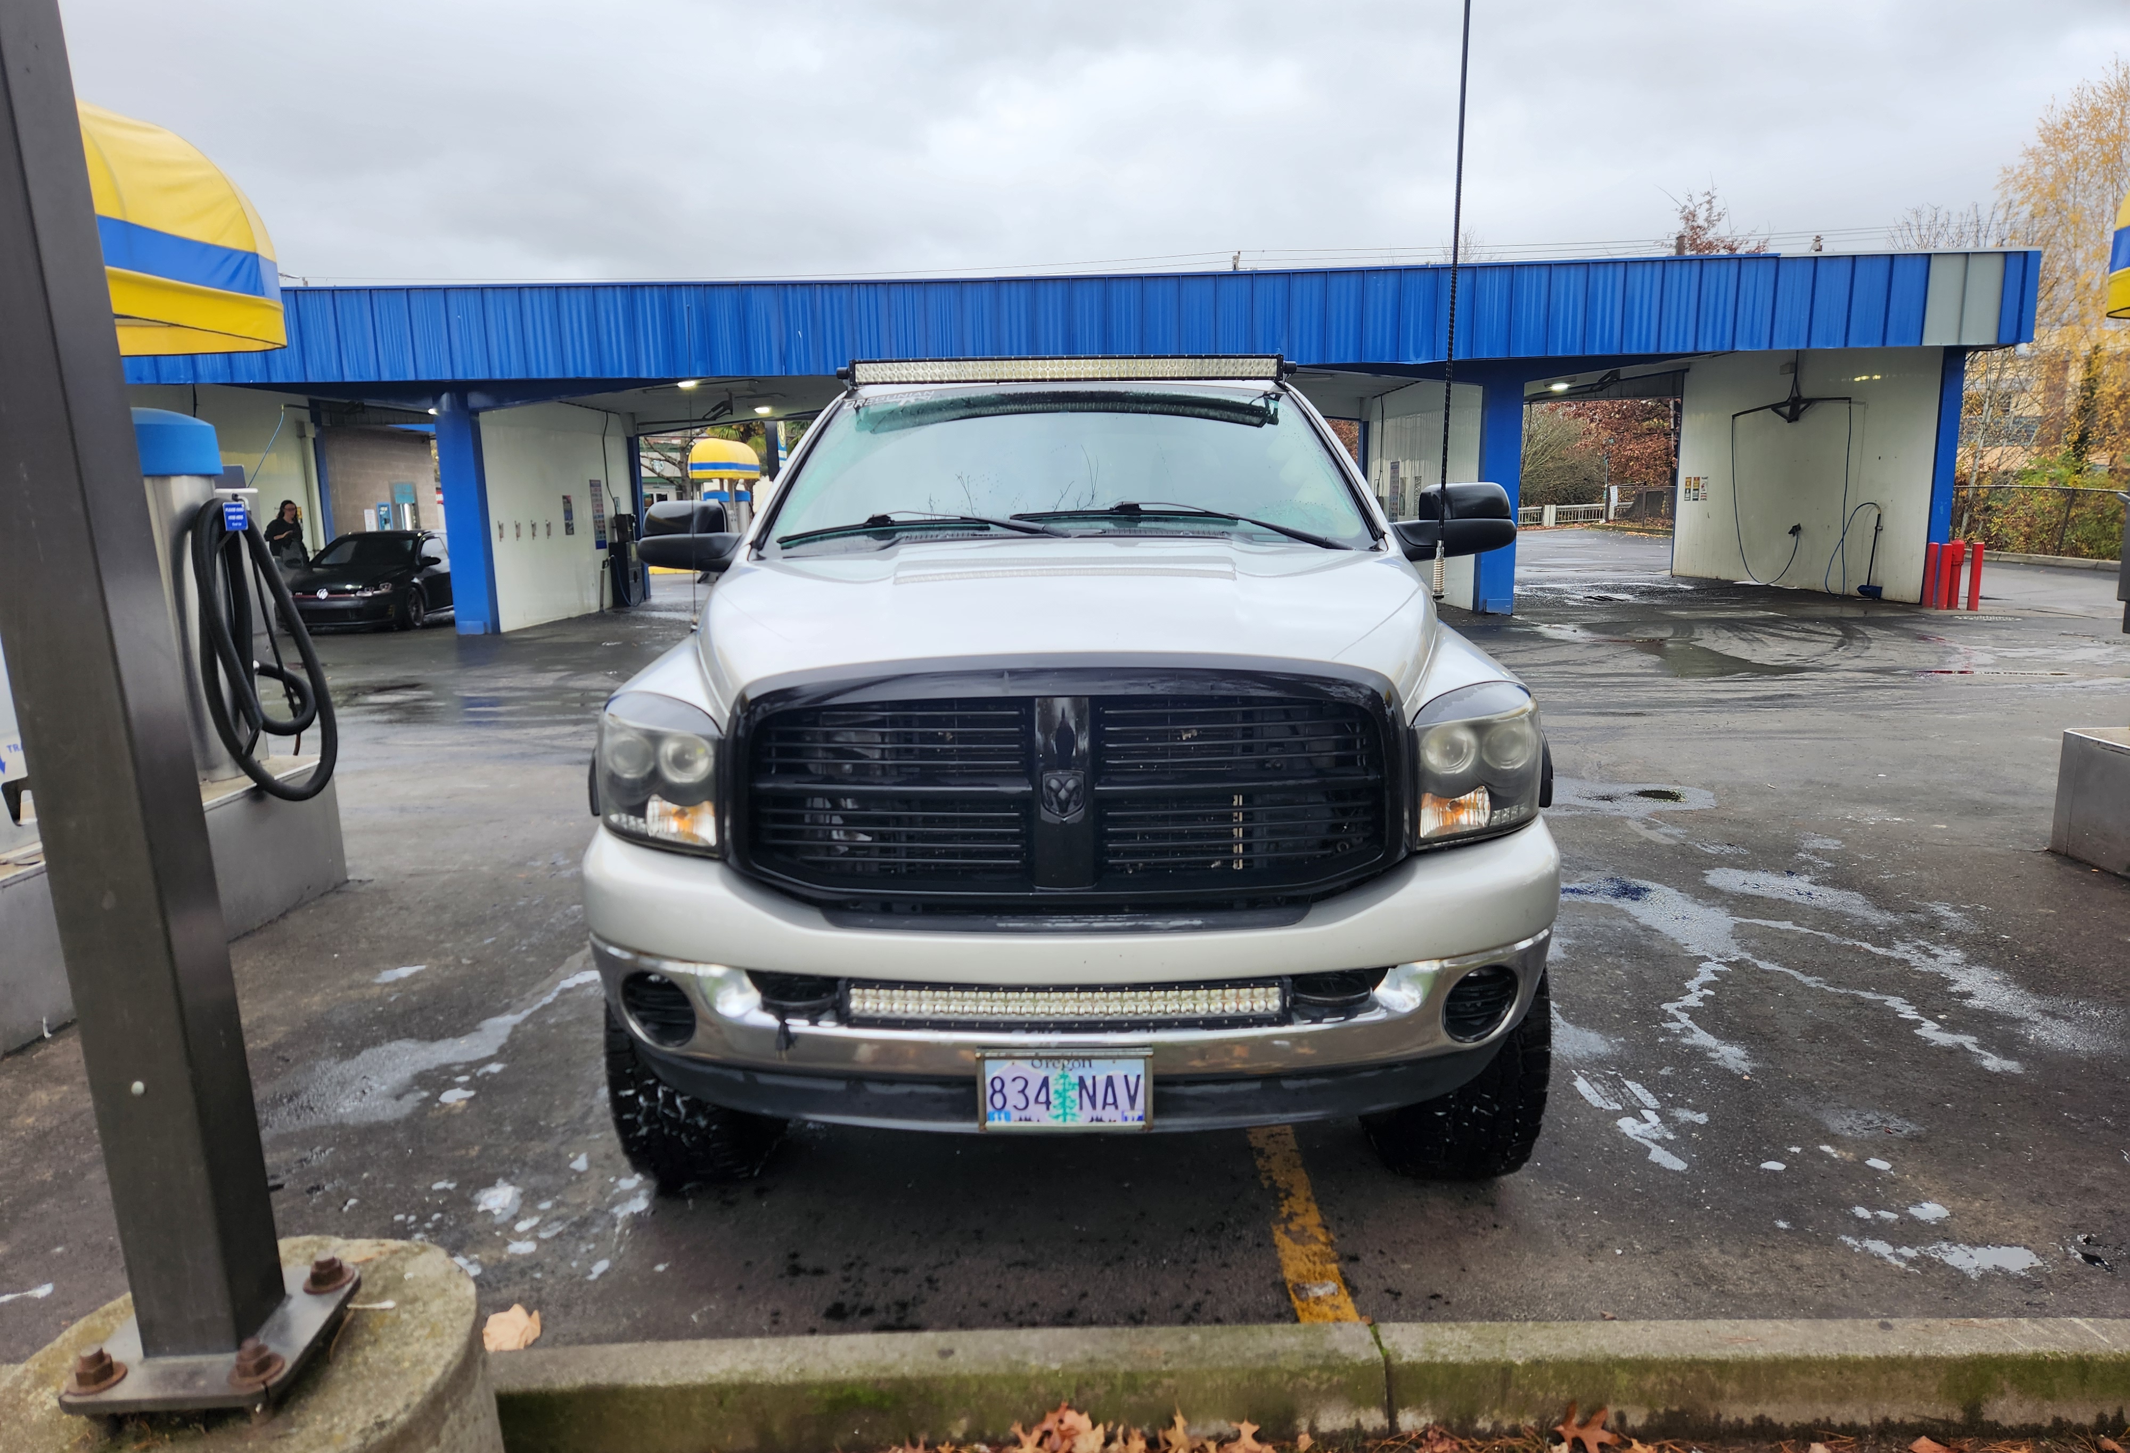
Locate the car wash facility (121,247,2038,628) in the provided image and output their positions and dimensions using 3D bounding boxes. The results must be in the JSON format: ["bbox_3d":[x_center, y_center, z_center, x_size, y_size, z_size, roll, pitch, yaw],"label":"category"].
[{"bbox_3d":[-0.747,-4.087,21.516,25.180,4.200,8.200,-1,10,0],"label":"car wash facility"}]

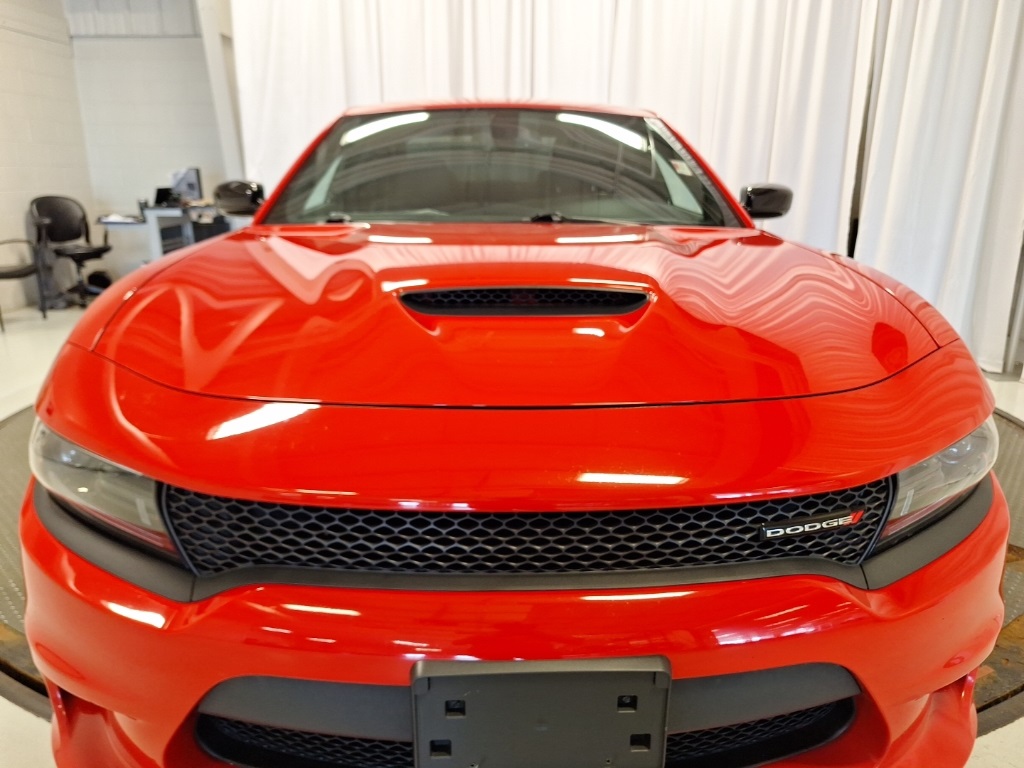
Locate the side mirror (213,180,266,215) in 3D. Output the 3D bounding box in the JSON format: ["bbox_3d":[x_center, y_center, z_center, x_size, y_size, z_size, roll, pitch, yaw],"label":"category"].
[{"bbox_3d":[-0.995,-0.675,2.473,0.215,0.130,0.140,0,17,-2],"label":"side mirror"}]

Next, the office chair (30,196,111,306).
[{"bbox_3d":[-3.891,-1.197,6.126,0.600,0.940,0.600,8,18,23],"label":"office chair"}]

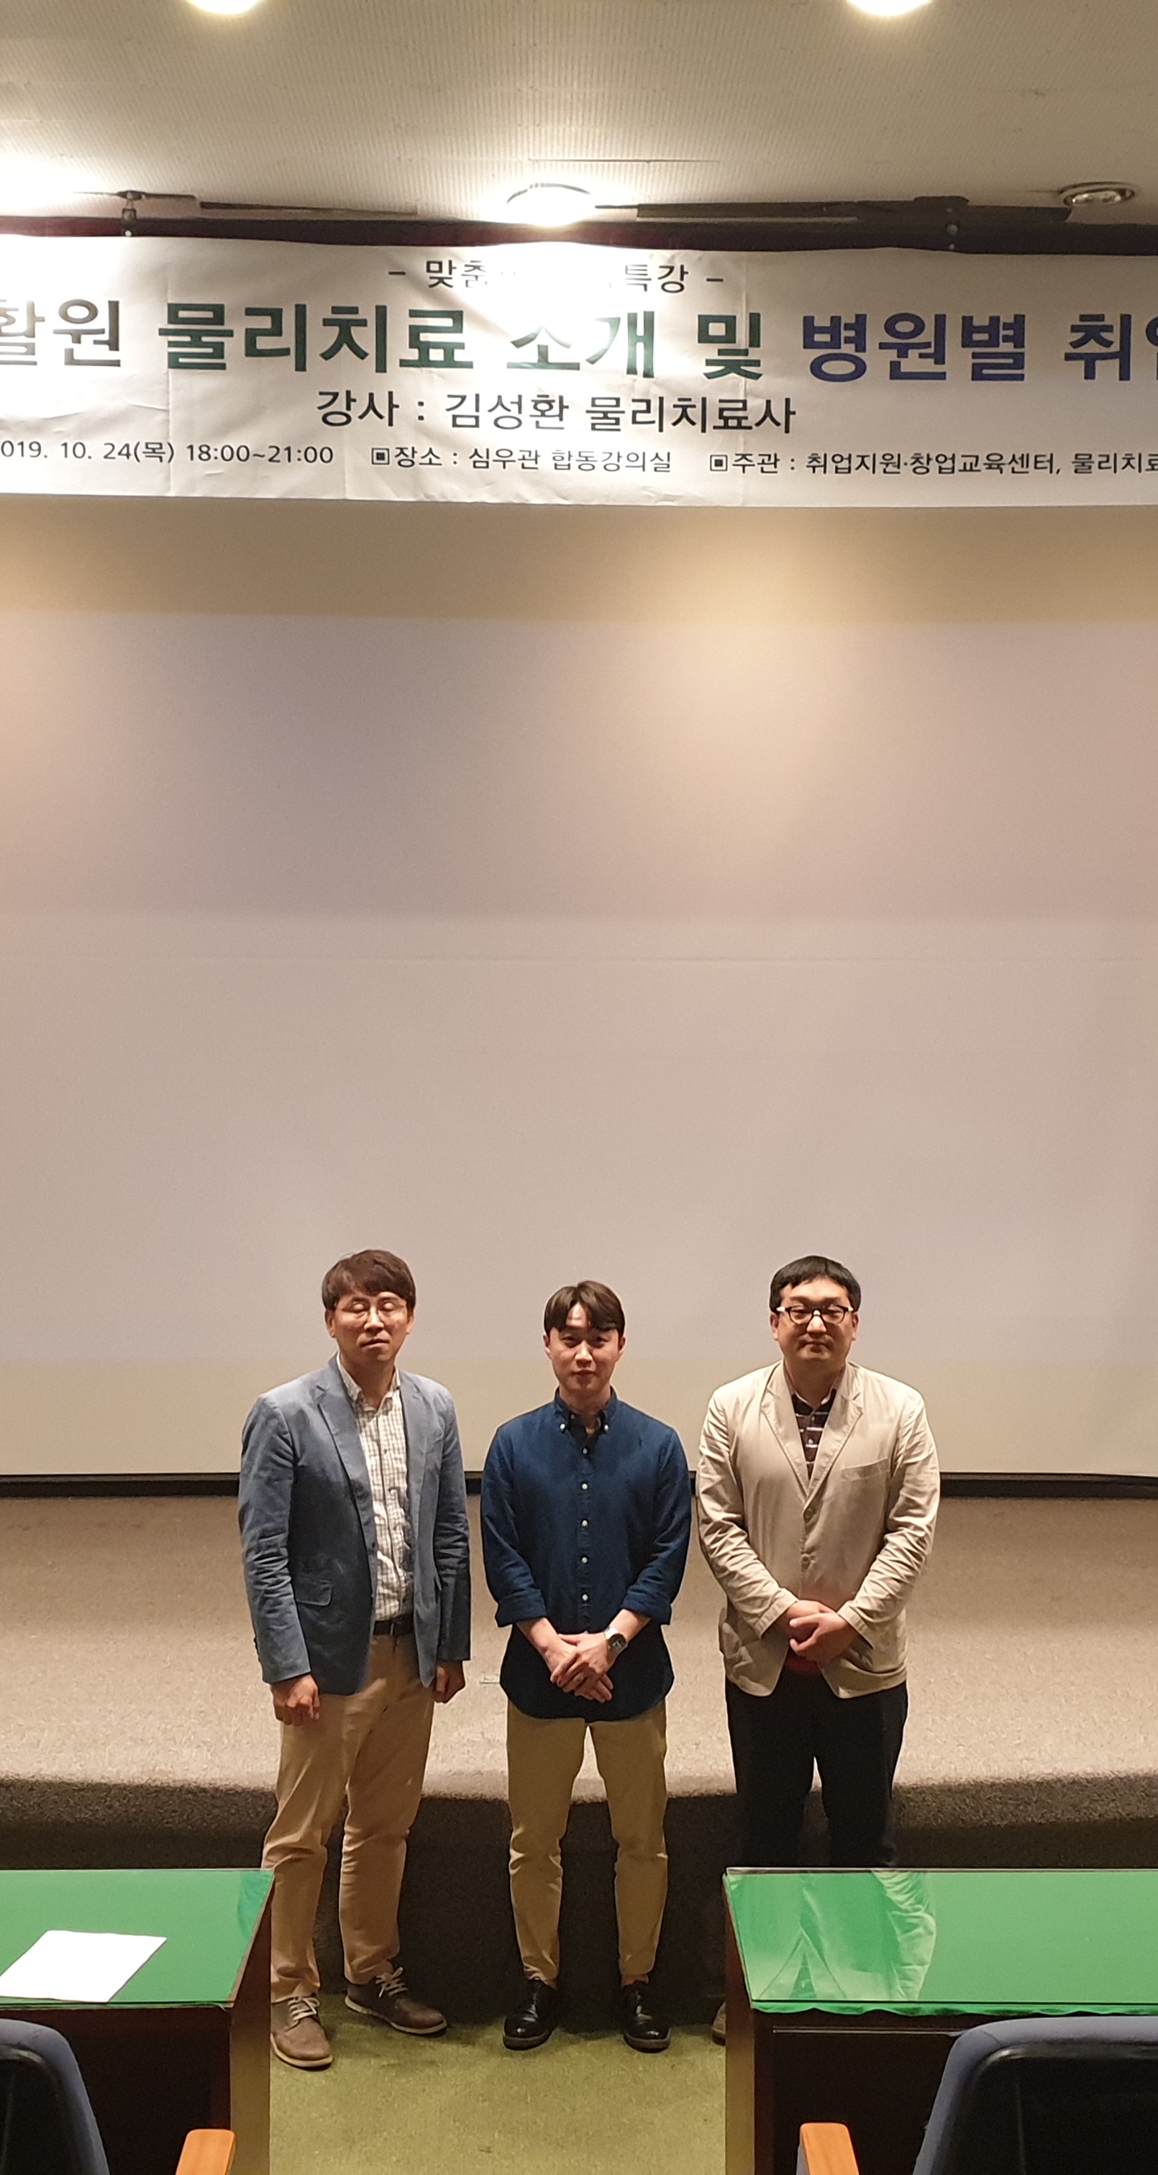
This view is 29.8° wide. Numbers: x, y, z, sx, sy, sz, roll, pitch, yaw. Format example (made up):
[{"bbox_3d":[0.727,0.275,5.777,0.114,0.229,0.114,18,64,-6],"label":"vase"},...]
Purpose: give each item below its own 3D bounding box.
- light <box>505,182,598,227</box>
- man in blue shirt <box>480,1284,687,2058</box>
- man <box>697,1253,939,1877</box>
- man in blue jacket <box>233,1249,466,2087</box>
[{"bbox_3d":[-0.078,-2.382,5.917,0.250,0.060,0.250,0,3,0],"label":"light"},{"bbox_3d":[0.018,1.295,4.979,0.470,1.709,0.320,0,3,0],"label":"man in blue shirt"},{"bbox_3d":[0.548,1.266,4.998,0.540,1.766,0.330,0,3,2],"label":"man"},{"bbox_3d":[-0.503,1.260,4.916,0.500,1.787,0.330,-1,3,-20],"label":"man in blue jacket"}]

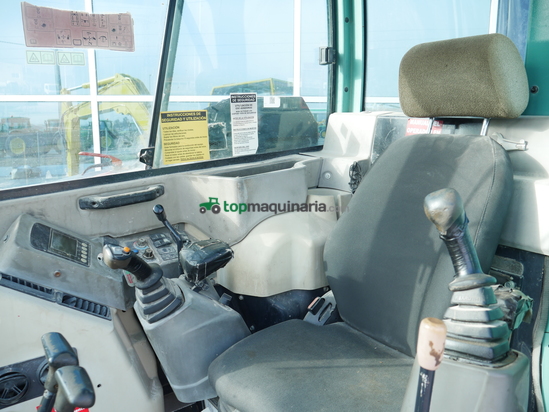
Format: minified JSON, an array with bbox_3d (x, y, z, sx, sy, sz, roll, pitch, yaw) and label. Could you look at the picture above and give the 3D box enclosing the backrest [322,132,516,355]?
[{"bbox_3d":[0.378,0.095,1.200,0.140,0.570,0.455,7,4,-44],"label":"backrest"}]

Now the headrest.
[{"bbox_3d":[0.465,-0.321,1.120,0.130,0.186,0.297,-17,18,-36],"label":"headrest"}]

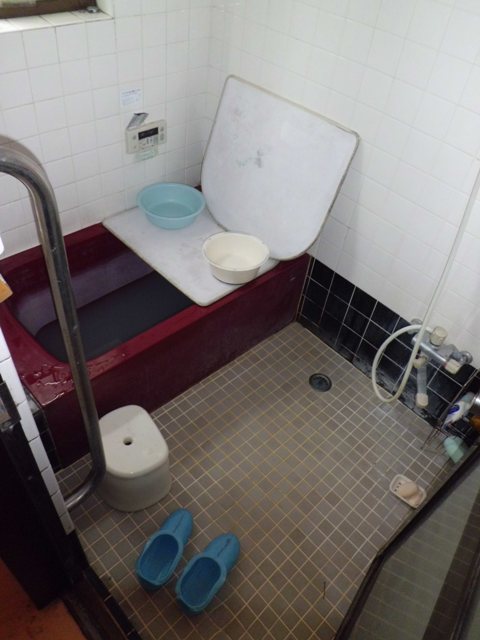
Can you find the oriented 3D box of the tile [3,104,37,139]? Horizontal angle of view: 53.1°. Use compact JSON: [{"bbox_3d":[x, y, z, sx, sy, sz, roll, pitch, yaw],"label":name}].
[{"bbox_3d":[-0.702,-0.633,1.542,0.106,0.106,0.010,-32,58,-33],"label":"tile"}]

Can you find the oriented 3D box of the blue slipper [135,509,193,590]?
[{"bbox_3d":[-0.233,0.709,1.530,0.117,0.085,0.252,20,47,10],"label":"blue slipper"}]

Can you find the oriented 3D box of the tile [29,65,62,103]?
[{"bbox_3d":[-0.647,-0.792,1.602,0.108,0.108,0.010,-32,58,-32],"label":"tile"}]

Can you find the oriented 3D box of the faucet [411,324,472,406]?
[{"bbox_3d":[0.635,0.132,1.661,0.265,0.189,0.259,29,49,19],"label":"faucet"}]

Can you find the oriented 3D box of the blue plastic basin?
[{"bbox_3d":[-0.289,-0.467,2.030,0.286,0.090,0.286,4,46,-4],"label":"blue plastic basin"}]

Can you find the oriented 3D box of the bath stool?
[{"bbox_3d":[-0.381,0.473,1.650,0.232,0.220,0.285,-21,53,-26],"label":"bath stool"}]

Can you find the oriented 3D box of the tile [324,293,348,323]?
[{"bbox_3d":[0.411,-0.055,2.058,0.010,0.106,0.106,-32,58,-33],"label":"tile"}]

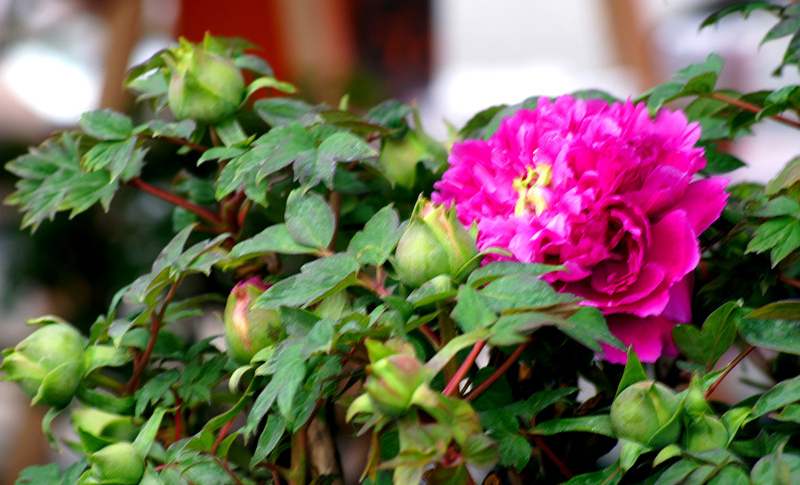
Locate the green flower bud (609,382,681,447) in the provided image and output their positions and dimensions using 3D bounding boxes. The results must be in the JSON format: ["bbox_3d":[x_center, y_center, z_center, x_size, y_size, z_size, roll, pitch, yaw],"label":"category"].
[{"bbox_3d":[0.128,0.090,2.080,0.035,0.035,0.035,7,30,-4],"label":"green flower bud"}]

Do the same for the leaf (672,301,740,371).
[{"bbox_3d":[0.163,0.049,2.120,0.037,0.035,0.016,0,8,0],"label":"leaf"}]

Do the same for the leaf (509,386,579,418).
[{"bbox_3d":[0.077,0.087,2.150,0.041,0.009,0.024,-24,33,17],"label":"leaf"}]

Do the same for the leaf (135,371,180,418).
[{"bbox_3d":[-0.130,0.081,2.140,0.022,0.009,0.034,26,59,31],"label":"leaf"}]

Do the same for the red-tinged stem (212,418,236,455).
[{"bbox_3d":[-0.092,0.102,2.100,0.004,0.023,0.004,34,3,0],"label":"red-tinged stem"}]

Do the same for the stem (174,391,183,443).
[{"bbox_3d":[-0.115,0.091,2.080,0.004,0.027,0.004,0,8,0],"label":"stem"}]

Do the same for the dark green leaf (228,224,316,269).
[{"bbox_3d":[-0.067,0.002,2.070,0.049,0.021,0.025,0,8,0],"label":"dark green leaf"}]

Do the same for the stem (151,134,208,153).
[{"bbox_3d":[-0.117,-0.052,2.110,0.032,0.004,0.004,16,-29,9],"label":"stem"}]

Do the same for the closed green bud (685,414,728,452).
[{"bbox_3d":[0.159,0.100,2.070,0.023,0.022,0.024,0,8,0],"label":"closed green bud"}]

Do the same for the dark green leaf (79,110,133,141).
[{"bbox_3d":[-0.160,-0.064,2.170,0.030,0.007,0.023,14,43,-15],"label":"dark green leaf"}]

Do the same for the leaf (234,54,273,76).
[{"bbox_3d":[-0.079,-0.095,2.140,0.022,0.010,0.016,0,8,0],"label":"leaf"}]

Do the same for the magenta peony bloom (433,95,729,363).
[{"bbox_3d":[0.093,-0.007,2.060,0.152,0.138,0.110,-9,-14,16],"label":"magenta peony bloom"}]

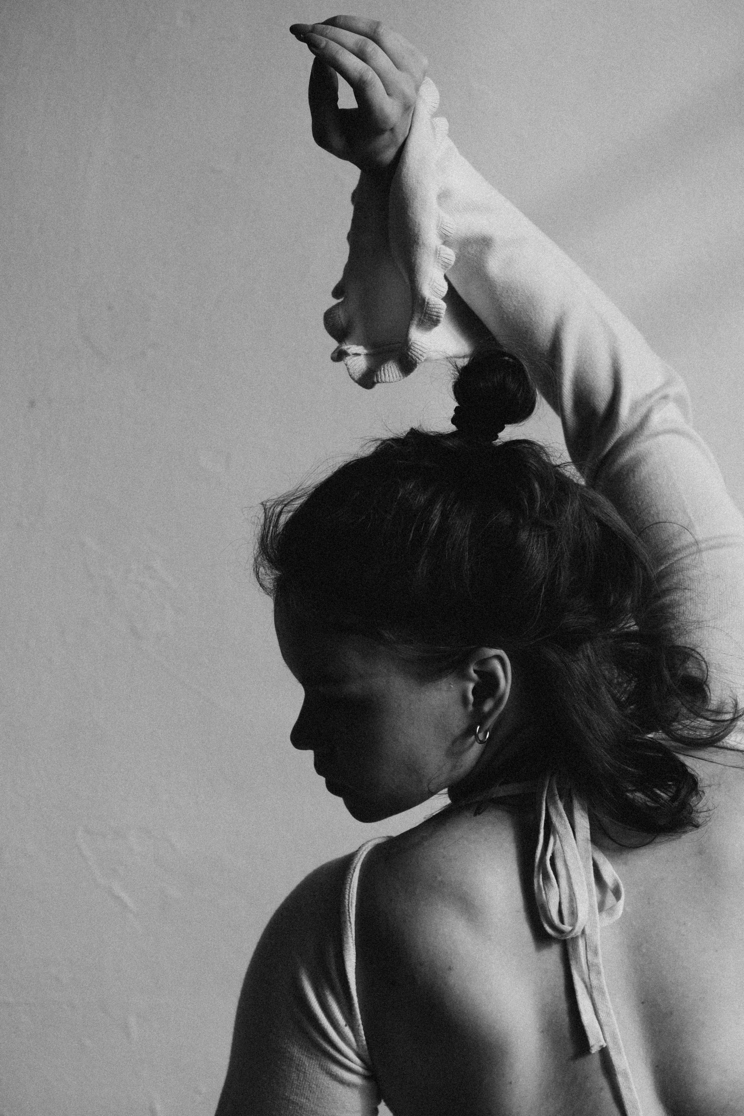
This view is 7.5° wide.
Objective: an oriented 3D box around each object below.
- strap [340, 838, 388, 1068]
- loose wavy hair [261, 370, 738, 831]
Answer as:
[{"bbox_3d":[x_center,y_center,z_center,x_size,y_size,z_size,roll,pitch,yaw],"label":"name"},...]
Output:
[{"bbox_3d":[-0.005,0.260,3.740,0.033,0.152,0.065,0,2,0],"label":"strap"},{"bbox_3d":[0.082,0.024,3.730,0.300,0.305,0.215,-5,2,13],"label":"loose wavy hair"}]

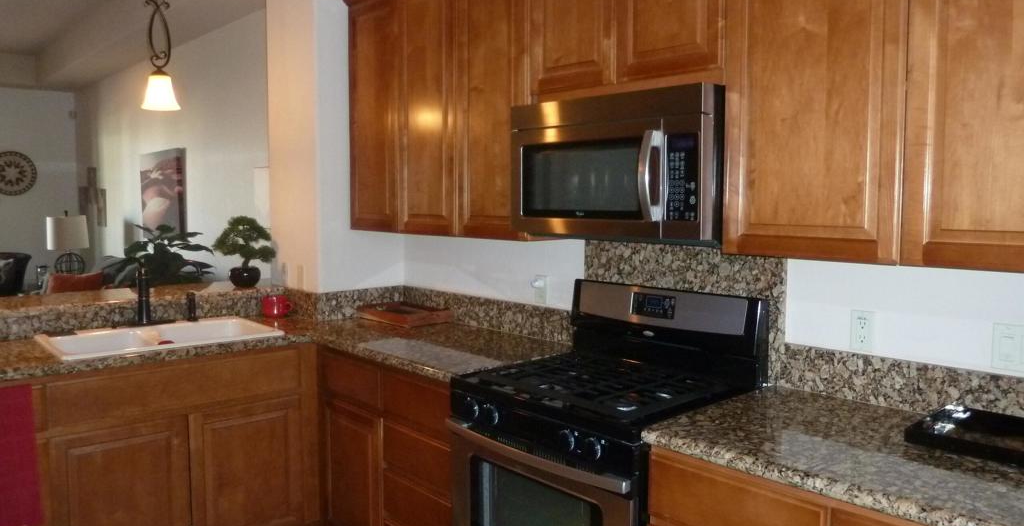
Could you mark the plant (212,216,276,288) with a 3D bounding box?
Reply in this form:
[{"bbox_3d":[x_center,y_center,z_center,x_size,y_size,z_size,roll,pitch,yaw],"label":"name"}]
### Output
[{"bbox_3d":[-1.330,-0.058,3.667,0.310,0.360,0.280,-4,6,-43],"label":"plant"}]

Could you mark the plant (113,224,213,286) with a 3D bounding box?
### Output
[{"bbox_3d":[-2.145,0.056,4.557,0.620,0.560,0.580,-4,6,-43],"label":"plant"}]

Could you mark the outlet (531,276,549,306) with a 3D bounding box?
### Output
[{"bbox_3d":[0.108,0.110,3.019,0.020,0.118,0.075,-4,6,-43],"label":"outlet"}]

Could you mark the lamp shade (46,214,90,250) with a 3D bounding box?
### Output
[{"bbox_3d":[-4.198,-0.289,7.000,0.360,0.320,0.340,-4,6,-43],"label":"lamp shade"}]

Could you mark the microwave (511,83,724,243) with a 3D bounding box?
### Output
[{"bbox_3d":[0.398,-0.296,2.405,0.400,0.435,0.757,-4,6,-43],"label":"microwave"}]

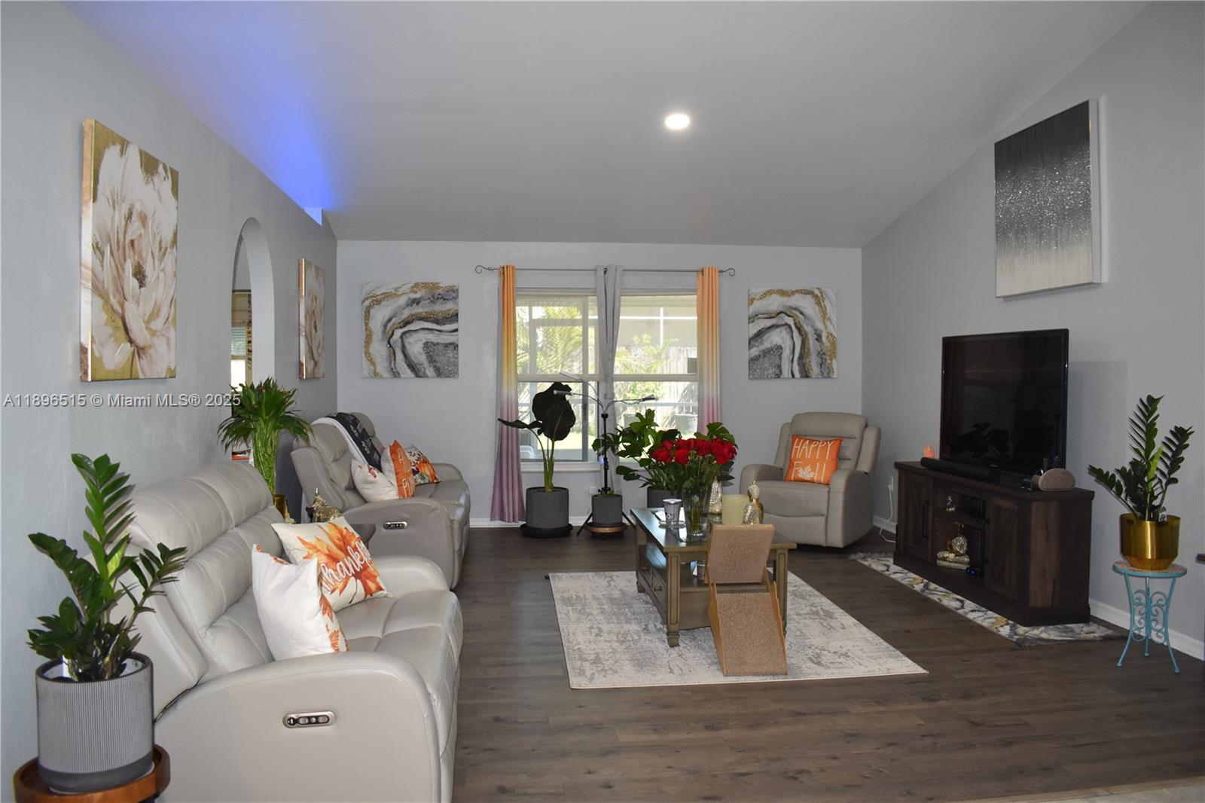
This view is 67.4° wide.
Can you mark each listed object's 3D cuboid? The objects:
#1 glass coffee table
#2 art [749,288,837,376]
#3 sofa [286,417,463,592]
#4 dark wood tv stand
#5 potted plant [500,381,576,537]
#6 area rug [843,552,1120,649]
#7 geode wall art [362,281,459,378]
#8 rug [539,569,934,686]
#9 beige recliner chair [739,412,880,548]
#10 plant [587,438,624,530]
[{"bbox_3d":[0.564,0.945,5.065,0.670,0.505,1.230,0,2,-7],"label":"glass coffee table"},{"bbox_3d":[1.719,-0.612,8.145,0.810,0.815,0.035,0,2,-7],"label":"art"},{"bbox_3d":[-1.413,0.641,6.015,1.000,1.050,2.130,0,2,-7],"label":"sofa"},{"bbox_3d":[2.353,0.821,5.643,0.410,0.715,1.625,0,2,-7],"label":"dark wood tv stand"},{"bbox_3d":[-0.555,0.467,7.657,0.630,1.290,0.500,0,2,-7],"label":"potted plant"},{"bbox_3d":[2.199,1.148,5.462,0.630,0.012,2.190,0,2,-6],"label":"area rug"},{"bbox_3d":[-1.613,-0.593,7.611,0.795,0.805,0.036,0,2,-6],"label":"geode wall art"},{"bbox_3d":[0.549,1.164,4.922,1.590,0.012,2.130,0,2,-6],"label":"rug"},{"bbox_3d":[1.703,0.603,7.470,0.880,1.030,0.980,1,2,32],"label":"beige recliner chair"},{"bbox_3d":[0.042,0.644,7.267,0.315,0.729,0.299,0,2,-6],"label":"plant"}]

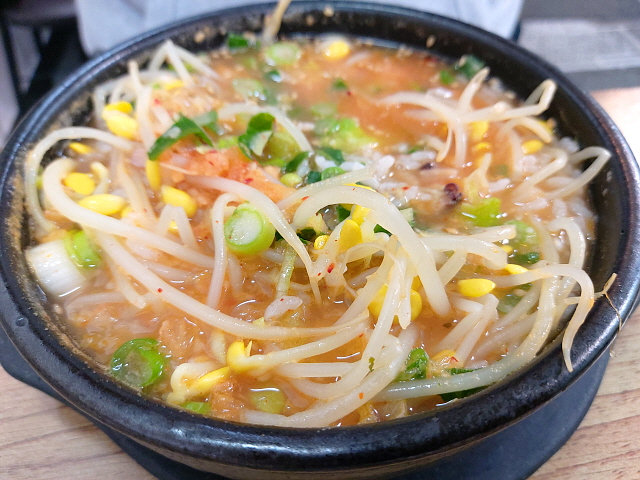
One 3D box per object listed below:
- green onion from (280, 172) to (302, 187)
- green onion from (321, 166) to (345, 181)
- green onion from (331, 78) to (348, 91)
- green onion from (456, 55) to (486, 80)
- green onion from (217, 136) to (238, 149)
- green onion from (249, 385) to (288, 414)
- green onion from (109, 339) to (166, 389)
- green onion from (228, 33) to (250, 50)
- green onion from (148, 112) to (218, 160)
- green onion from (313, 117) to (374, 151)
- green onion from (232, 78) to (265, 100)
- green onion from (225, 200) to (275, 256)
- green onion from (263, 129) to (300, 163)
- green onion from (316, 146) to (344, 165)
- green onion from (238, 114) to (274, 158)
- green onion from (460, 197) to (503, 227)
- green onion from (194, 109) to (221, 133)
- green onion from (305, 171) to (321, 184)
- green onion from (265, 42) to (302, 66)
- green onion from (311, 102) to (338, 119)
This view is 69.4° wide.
[{"bbox_3d":[-0.008,-0.018,0.136,0.006,0.004,0.006,0,50,0],"label":"green onion"},{"bbox_3d":[0.004,-0.019,0.136,0.008,0.004,0.008,1,51,2],"label":"green onion"},{"bbox_3d":[0.007,-0.057,0.169,0.006,0.004,0.006,1,51,2],"label":"green onion"},{"bbox_3d":[0.058,-0.067,0.179,0.011,0.004,0.010,0,50,0],"label":"green onion"},{"bbox_3d":[-0.030,-0.031,0.149,0.006,0.003,0.005,0,50,0],"label":"green onion"},{"bbox_3d":[-0.011,0.034,0.097,0.008,0.004,0.006,-16,52,-11],"label":"green onion"},{"bbox_3d":[-0.039,0.027,0.100,0.011,0.006,0.011,0,50,0],"label":"green onion"},{"bbox_3d":[-0.033,-0.080,0.186,0.009,0.006,0.006,-9,51,-6],"label":"green onion"},{"bbox_3d":[-0.042,-0.033,0.145,0.019,0.009,0.012,0,50,0],"label":"green onion"},{"bbox_3d":[0.008,-0.035,0.152,0.019,0.006,0.012,0,50,0],"label":"green onion"},{"bbox_3d":[-0.026,-0.056,0.171,0.011,0.004,0.011,0,50,0],"label":"green onion"},{"bbox_3d":[-0.018,-0.003,0.120,0.011,0.010,0.011,-3,77,14],"label":"green onion"},{"bbox_3d":[-0.013,-0.030,0.148,0.013,0.005,0.011,0,50,0],"label":"green onion"},{"bbox_3d":[0.003,-0.026,0.145,0.009,0.003,0.007,0,50,0],"label":"green onion"},{"bbox_3d":[-0.020,-0.033,0.145,0.011,0.011,0.009,-8,51,-6],"label":"green onion"},{"bbox_3d":[0.045,-0.008,0.129,0.011,0.006,0.007,0,50,0],"label":"green onion"},{"bbox_3d":[-0.036,-0.039,0.151,0.010,0.006,0.007,-14,52,-10],"label":"green onion"},{"bbox_3d":[-0.002,-0.018,0.135,0.005,0.005,0.004,-2,51,-1],"label":"green onion"},{"bbox_3d":[-0.014,-0.073,0.181,0.013,0.004,0.013,-5,51,-3],"label":"green onion"},{"bbox_3d":[0.001,-0.045,0.159,0.009,0.004,0.009,-1,51,1],"label":"green onion"}]

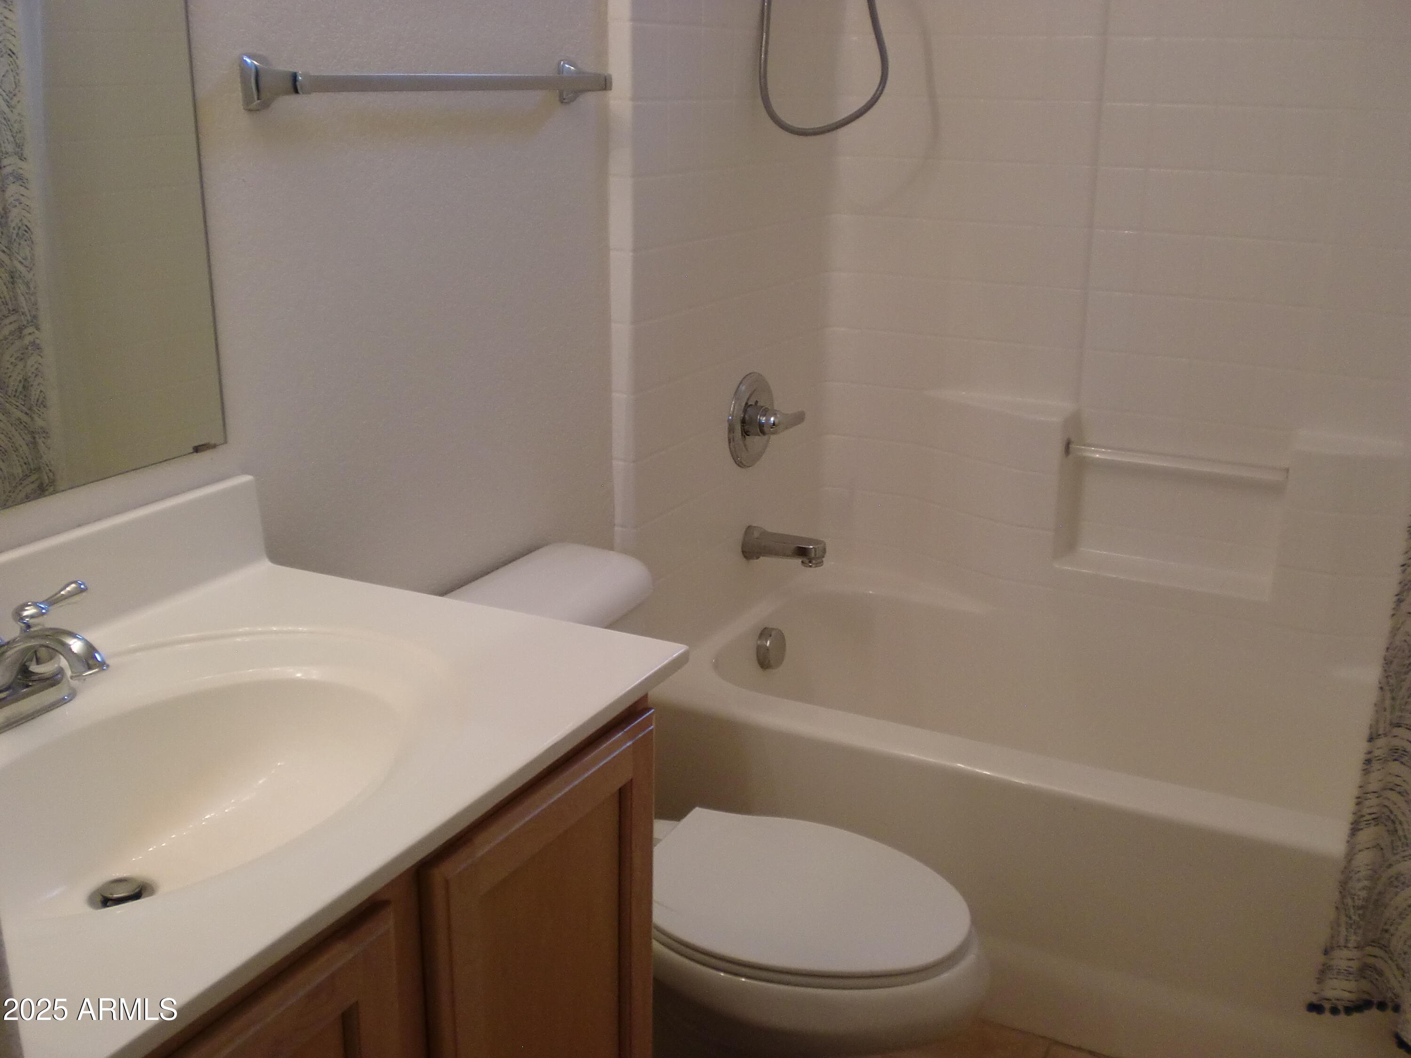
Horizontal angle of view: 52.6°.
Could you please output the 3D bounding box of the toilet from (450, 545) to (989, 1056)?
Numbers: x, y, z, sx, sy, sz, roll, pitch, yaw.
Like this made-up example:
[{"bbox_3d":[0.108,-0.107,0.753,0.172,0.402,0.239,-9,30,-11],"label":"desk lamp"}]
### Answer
[{"bbox_3d":[0.011,0.486,1.944,0.769,0.754,0.461,10,20,27],"label":"toilet"}]

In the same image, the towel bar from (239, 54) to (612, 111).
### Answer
[{"bbox_3d":[-0.307,-0.556,1.779,0.073,0.058,0.660,10,20,27],"label":"towel bar"}]

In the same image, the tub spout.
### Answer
[{"bbox_3d":[0.149,0.039,2.687,0.152,0.073,0.061,10,20,27],"label":"tub spout"}]

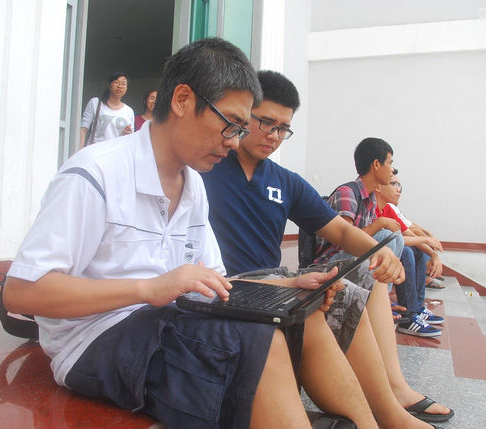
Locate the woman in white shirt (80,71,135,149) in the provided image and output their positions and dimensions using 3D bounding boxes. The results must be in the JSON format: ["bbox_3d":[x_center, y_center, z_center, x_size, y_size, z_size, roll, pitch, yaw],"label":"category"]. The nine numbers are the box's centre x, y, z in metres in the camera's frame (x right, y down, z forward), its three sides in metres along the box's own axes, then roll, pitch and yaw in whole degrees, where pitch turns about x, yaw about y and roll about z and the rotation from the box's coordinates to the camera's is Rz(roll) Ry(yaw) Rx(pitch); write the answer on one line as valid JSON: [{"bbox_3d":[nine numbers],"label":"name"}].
[{"bbox_3d":[-1.180,-0.420,4.120,0.470,1.610,0.310,4,-2,-37],"label":"woman in white shirt"}]

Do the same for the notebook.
[{"bbox_3d":[0.120,0.121,1.077,0.412,0.187,0.335,4,0,18],"label":"notebook"}]

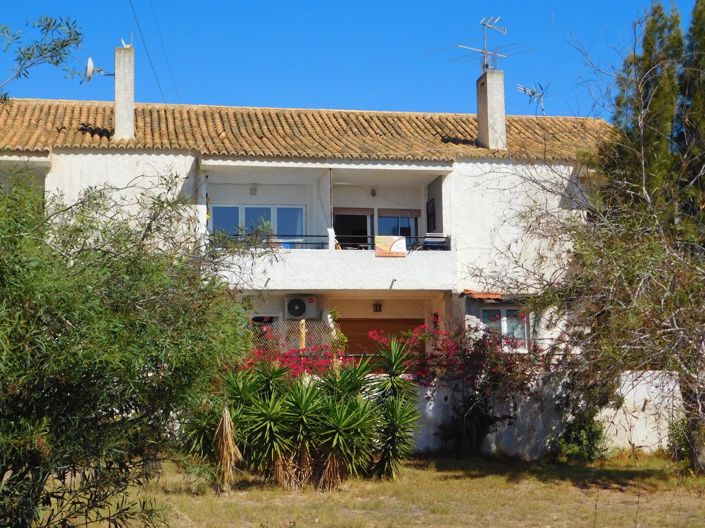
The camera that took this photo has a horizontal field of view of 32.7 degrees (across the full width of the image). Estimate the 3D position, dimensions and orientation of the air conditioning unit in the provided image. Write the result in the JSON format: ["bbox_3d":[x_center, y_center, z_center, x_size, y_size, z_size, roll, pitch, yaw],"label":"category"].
[{"bbox_3d":[-1.170,1.036,28.364,0.780,0.560,0.300,0,-6,-12],"label":"air conditioning unit"}]

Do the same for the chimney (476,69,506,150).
[{"bbox_3d":[3.538,-3.791,30.534,0.450,1.970,0.820,0,-6,-12],"label":"chimney"}]

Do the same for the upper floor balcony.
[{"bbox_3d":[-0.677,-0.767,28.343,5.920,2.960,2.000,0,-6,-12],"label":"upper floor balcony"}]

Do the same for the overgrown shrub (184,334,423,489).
[{"bbox_3d":[-0.848,2.233,18.603,3.550,2.250,2.100,0,-6,-12],"label":"overgrown shrub"}]

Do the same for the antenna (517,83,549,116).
[{"bbox_3d":[5.294,-4.868,35.323,0.600,0.920,1.200,-5,-7,39],"label":"antenna"}]

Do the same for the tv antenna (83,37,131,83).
[{"bbox_3d":[-5.843,-4.857,28.525,1.100,1.100,0.650,1,-6,-23],"label":"tv antenna"}]

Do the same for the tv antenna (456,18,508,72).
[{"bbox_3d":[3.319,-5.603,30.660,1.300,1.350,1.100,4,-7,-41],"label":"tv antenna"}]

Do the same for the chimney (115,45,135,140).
[{"bbox_3d":[-5.421,-3.955,28.576,0.445,2.220,0.800,0,-6,-12],"label":"chimney"}]

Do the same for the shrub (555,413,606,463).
[{"bbox_3d":[4.405,3.306,23.213,0.900,0.930,0.800,0,-6,-12],"label":"shrub"}]

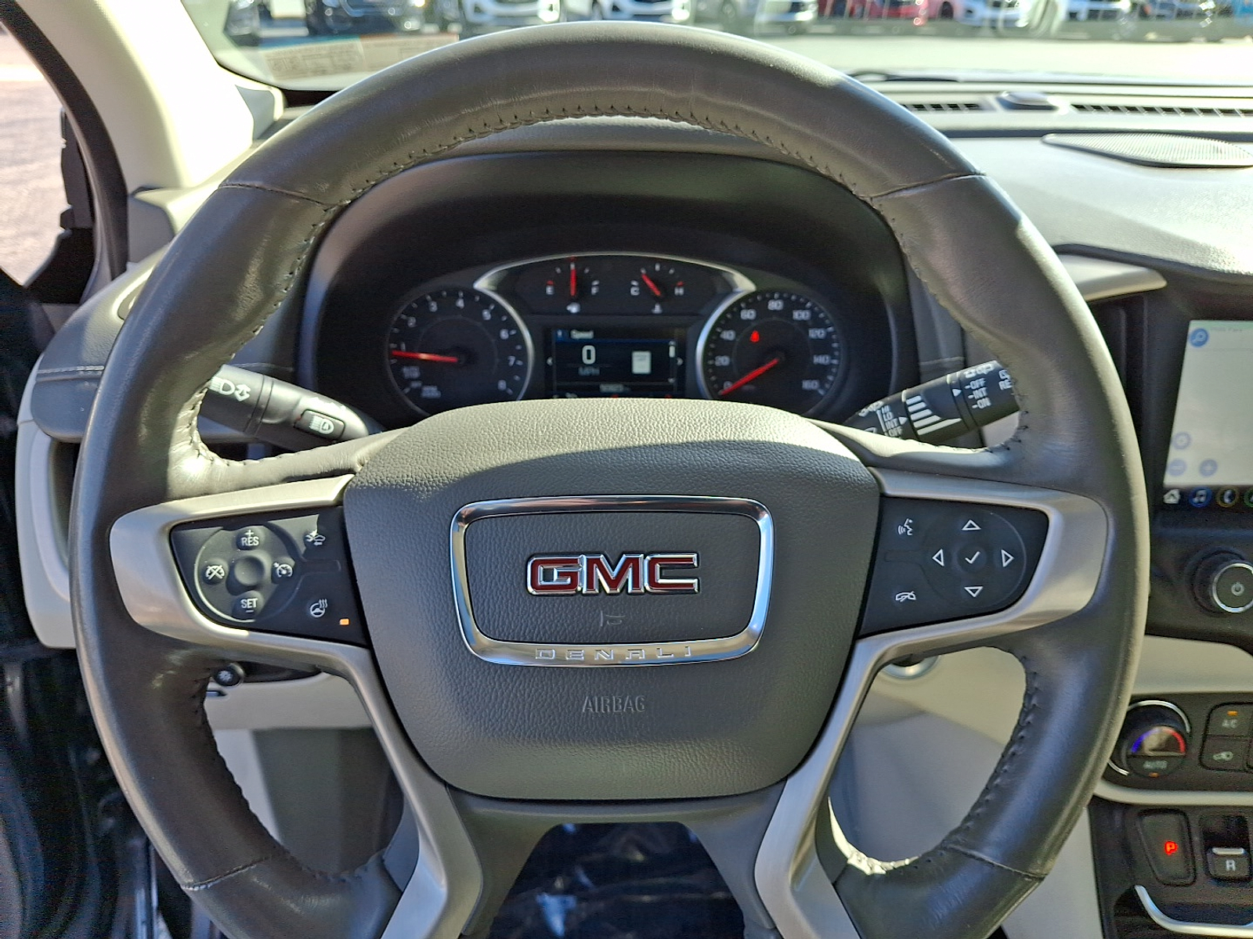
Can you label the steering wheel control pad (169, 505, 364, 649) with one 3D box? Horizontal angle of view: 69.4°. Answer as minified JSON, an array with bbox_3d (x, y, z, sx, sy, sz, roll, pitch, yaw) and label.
[{"bbox_3d":[-0.133,0.040,0.335,0.071,0.049,0.015,-1,3,-7],"label":"steering wheel control pad"}]

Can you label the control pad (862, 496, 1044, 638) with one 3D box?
[{"bbox_3d":[0.122,0.036,0.335,0.068,0.049,0.015,0,3,7],"label":"control pad"}]

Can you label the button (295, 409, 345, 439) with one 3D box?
[{"bbox_3d":[-0.134,-0.020,0.395,0.019,0.009,0.005,16,-6,-3],"label":"button"}]

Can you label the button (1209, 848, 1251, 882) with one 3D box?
[{"bbox_3d":[0.344,0.226,0.516,0.022,0.018,0.012,0,-7,0],"label":"button"}]

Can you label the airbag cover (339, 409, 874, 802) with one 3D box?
[{"bbox_3d":[-0.006,0.047,0.344,0.198,0.147,0.045,-1,3,0],"label":"airbag cover"}]

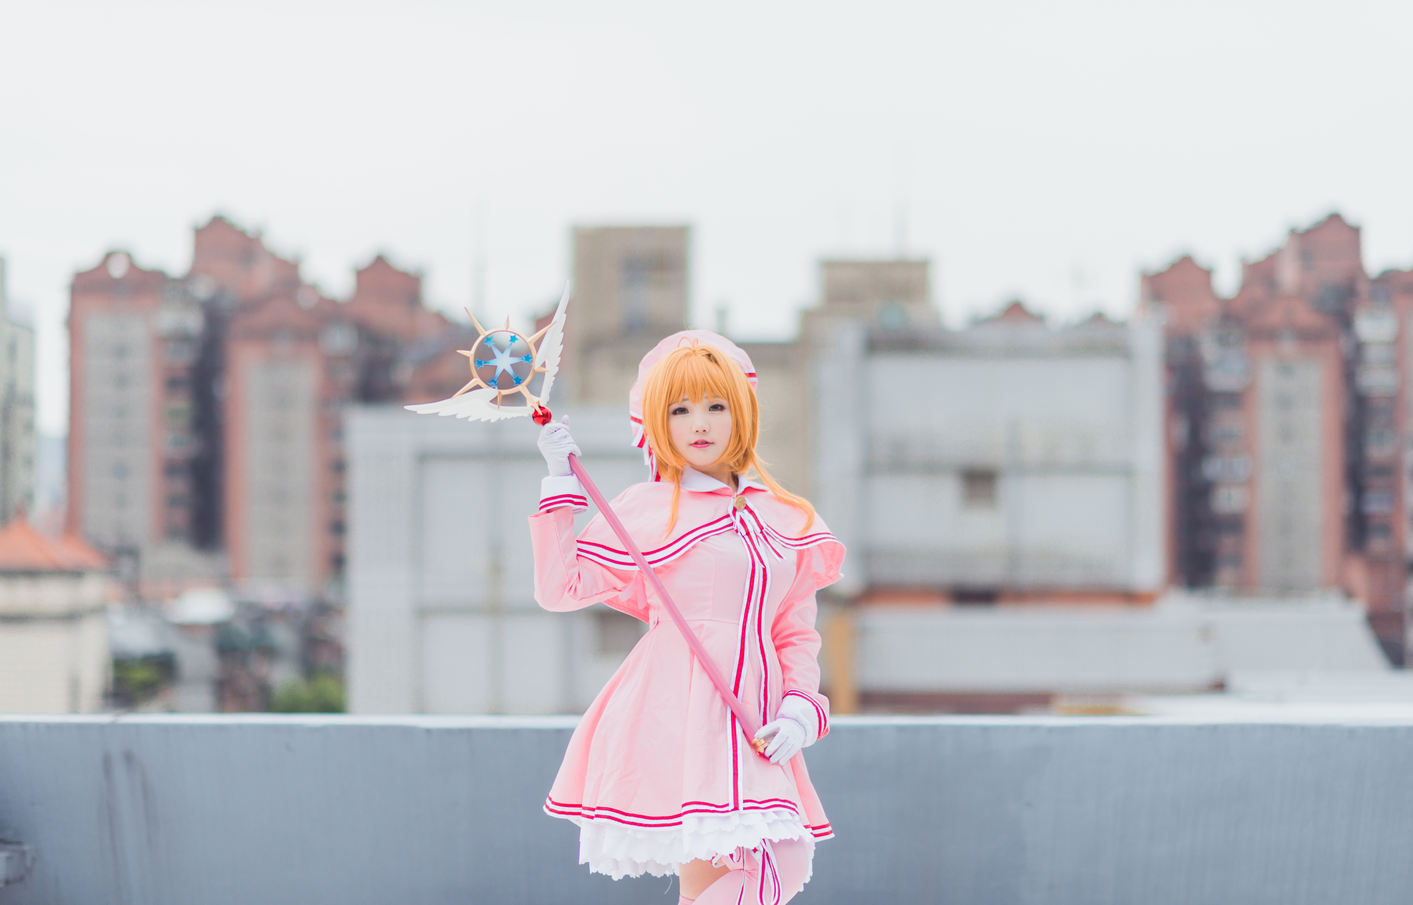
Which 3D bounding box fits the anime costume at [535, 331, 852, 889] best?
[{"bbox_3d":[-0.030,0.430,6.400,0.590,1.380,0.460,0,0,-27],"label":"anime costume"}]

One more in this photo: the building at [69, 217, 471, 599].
[{"bbox_3d":[-44.000,-3.000,341.000,43.000,43.000,25.000,0,0,0],"label":"building"}]

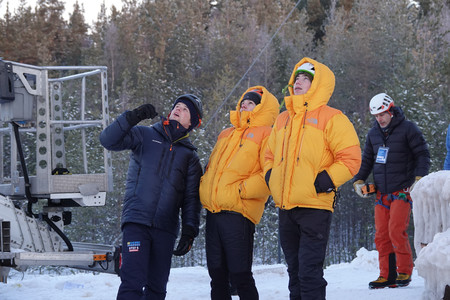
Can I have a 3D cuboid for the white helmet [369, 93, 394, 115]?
[{"bbox_3d":[1.484,-0.438,13.600,0.220,0.170,0.280,0,20,43],"label":"white helmet"}]

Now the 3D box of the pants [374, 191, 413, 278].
[{"bbox_3d":[1.597,0.781,13.600,0.370,0.920,0.290,0,0,30],"label":"pants"}]

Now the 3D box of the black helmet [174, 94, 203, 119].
[{"bbox_3d":[-0.229,-0.282,9.550,0.215,0.165,0.260,14,-22,40],"label":"black helmet"}]

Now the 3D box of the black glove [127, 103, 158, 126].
[{"bbox_3d":[-0.536,-0.235,9.400,0.220,0.120,0.120,-20,0,11],"label":"black glove"}]

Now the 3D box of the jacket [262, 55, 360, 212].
[{"bbox_3d":[0.591,-0.098,9.700,0.630,1.020,0.430,1,-4,34],"label":"jacket"}]

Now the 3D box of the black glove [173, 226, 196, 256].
[{"bbox_3d":[-0.264,0.601,9.500,0.115,0.230,0.120,23,-3,24],"label":"black glove"}]

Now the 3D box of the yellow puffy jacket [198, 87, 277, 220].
[{"bbox_3d":[0.100,0.031,9.900,0.560,0.920,0.430,0,-10,43],"label":"yellow puffy jacket"}]

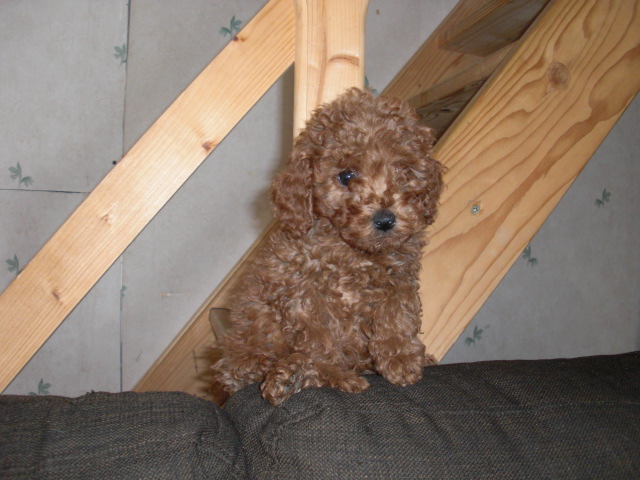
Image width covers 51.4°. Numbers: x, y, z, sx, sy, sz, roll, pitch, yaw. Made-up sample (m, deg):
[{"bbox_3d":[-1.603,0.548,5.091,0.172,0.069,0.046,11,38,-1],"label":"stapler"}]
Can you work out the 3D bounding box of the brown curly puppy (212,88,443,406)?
[{"bbox_3d":[0.006,0.006,0.640,0.160,0.270,0.195,-1,3,-35],"label":"brown curly puppy"}]

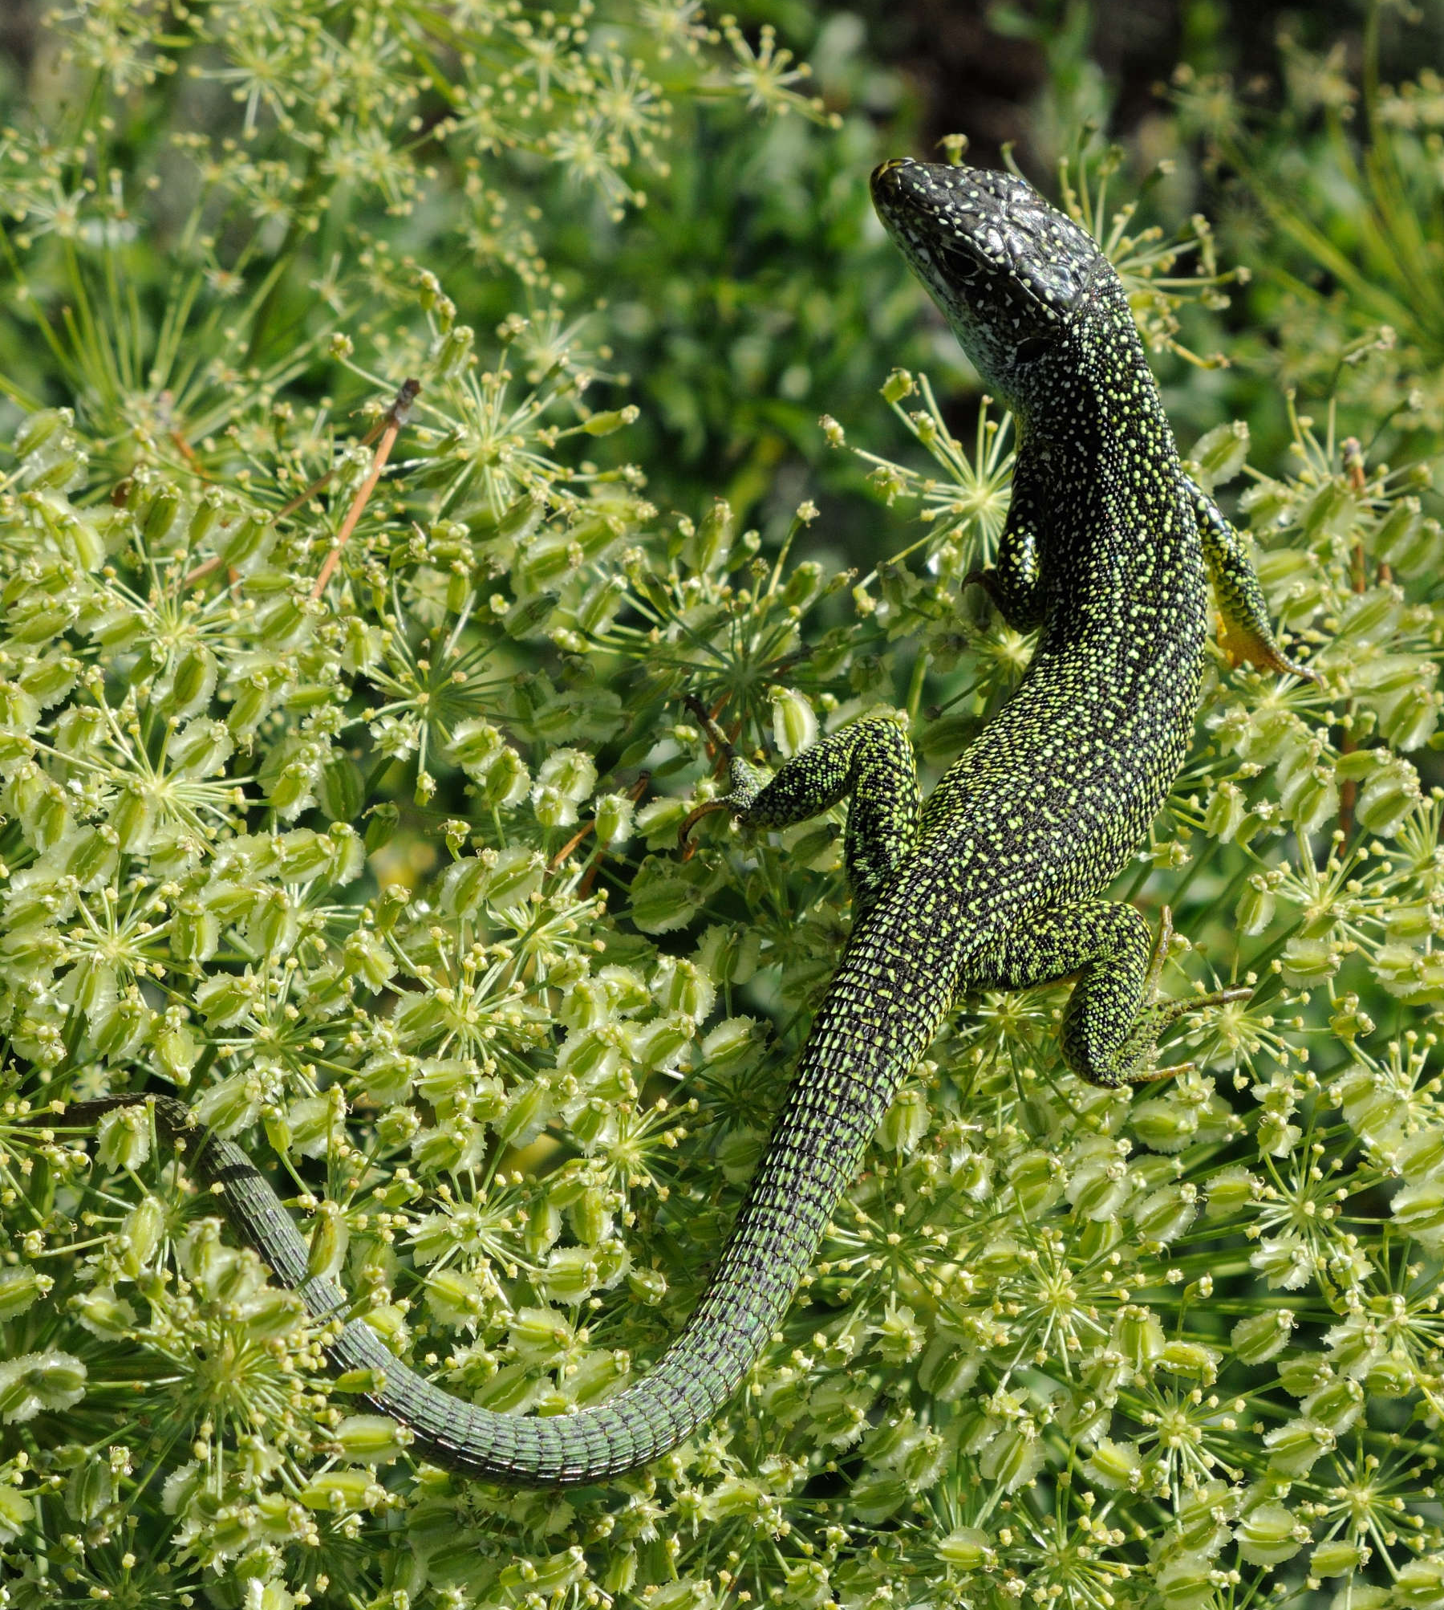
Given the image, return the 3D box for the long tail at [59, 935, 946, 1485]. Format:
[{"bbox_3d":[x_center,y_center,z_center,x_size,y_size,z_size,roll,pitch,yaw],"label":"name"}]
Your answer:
[{"bbox_3d":[-0.021,0.039,0.730,0.087,0.028,0.057,0,43,0],"label":"long tail"}]

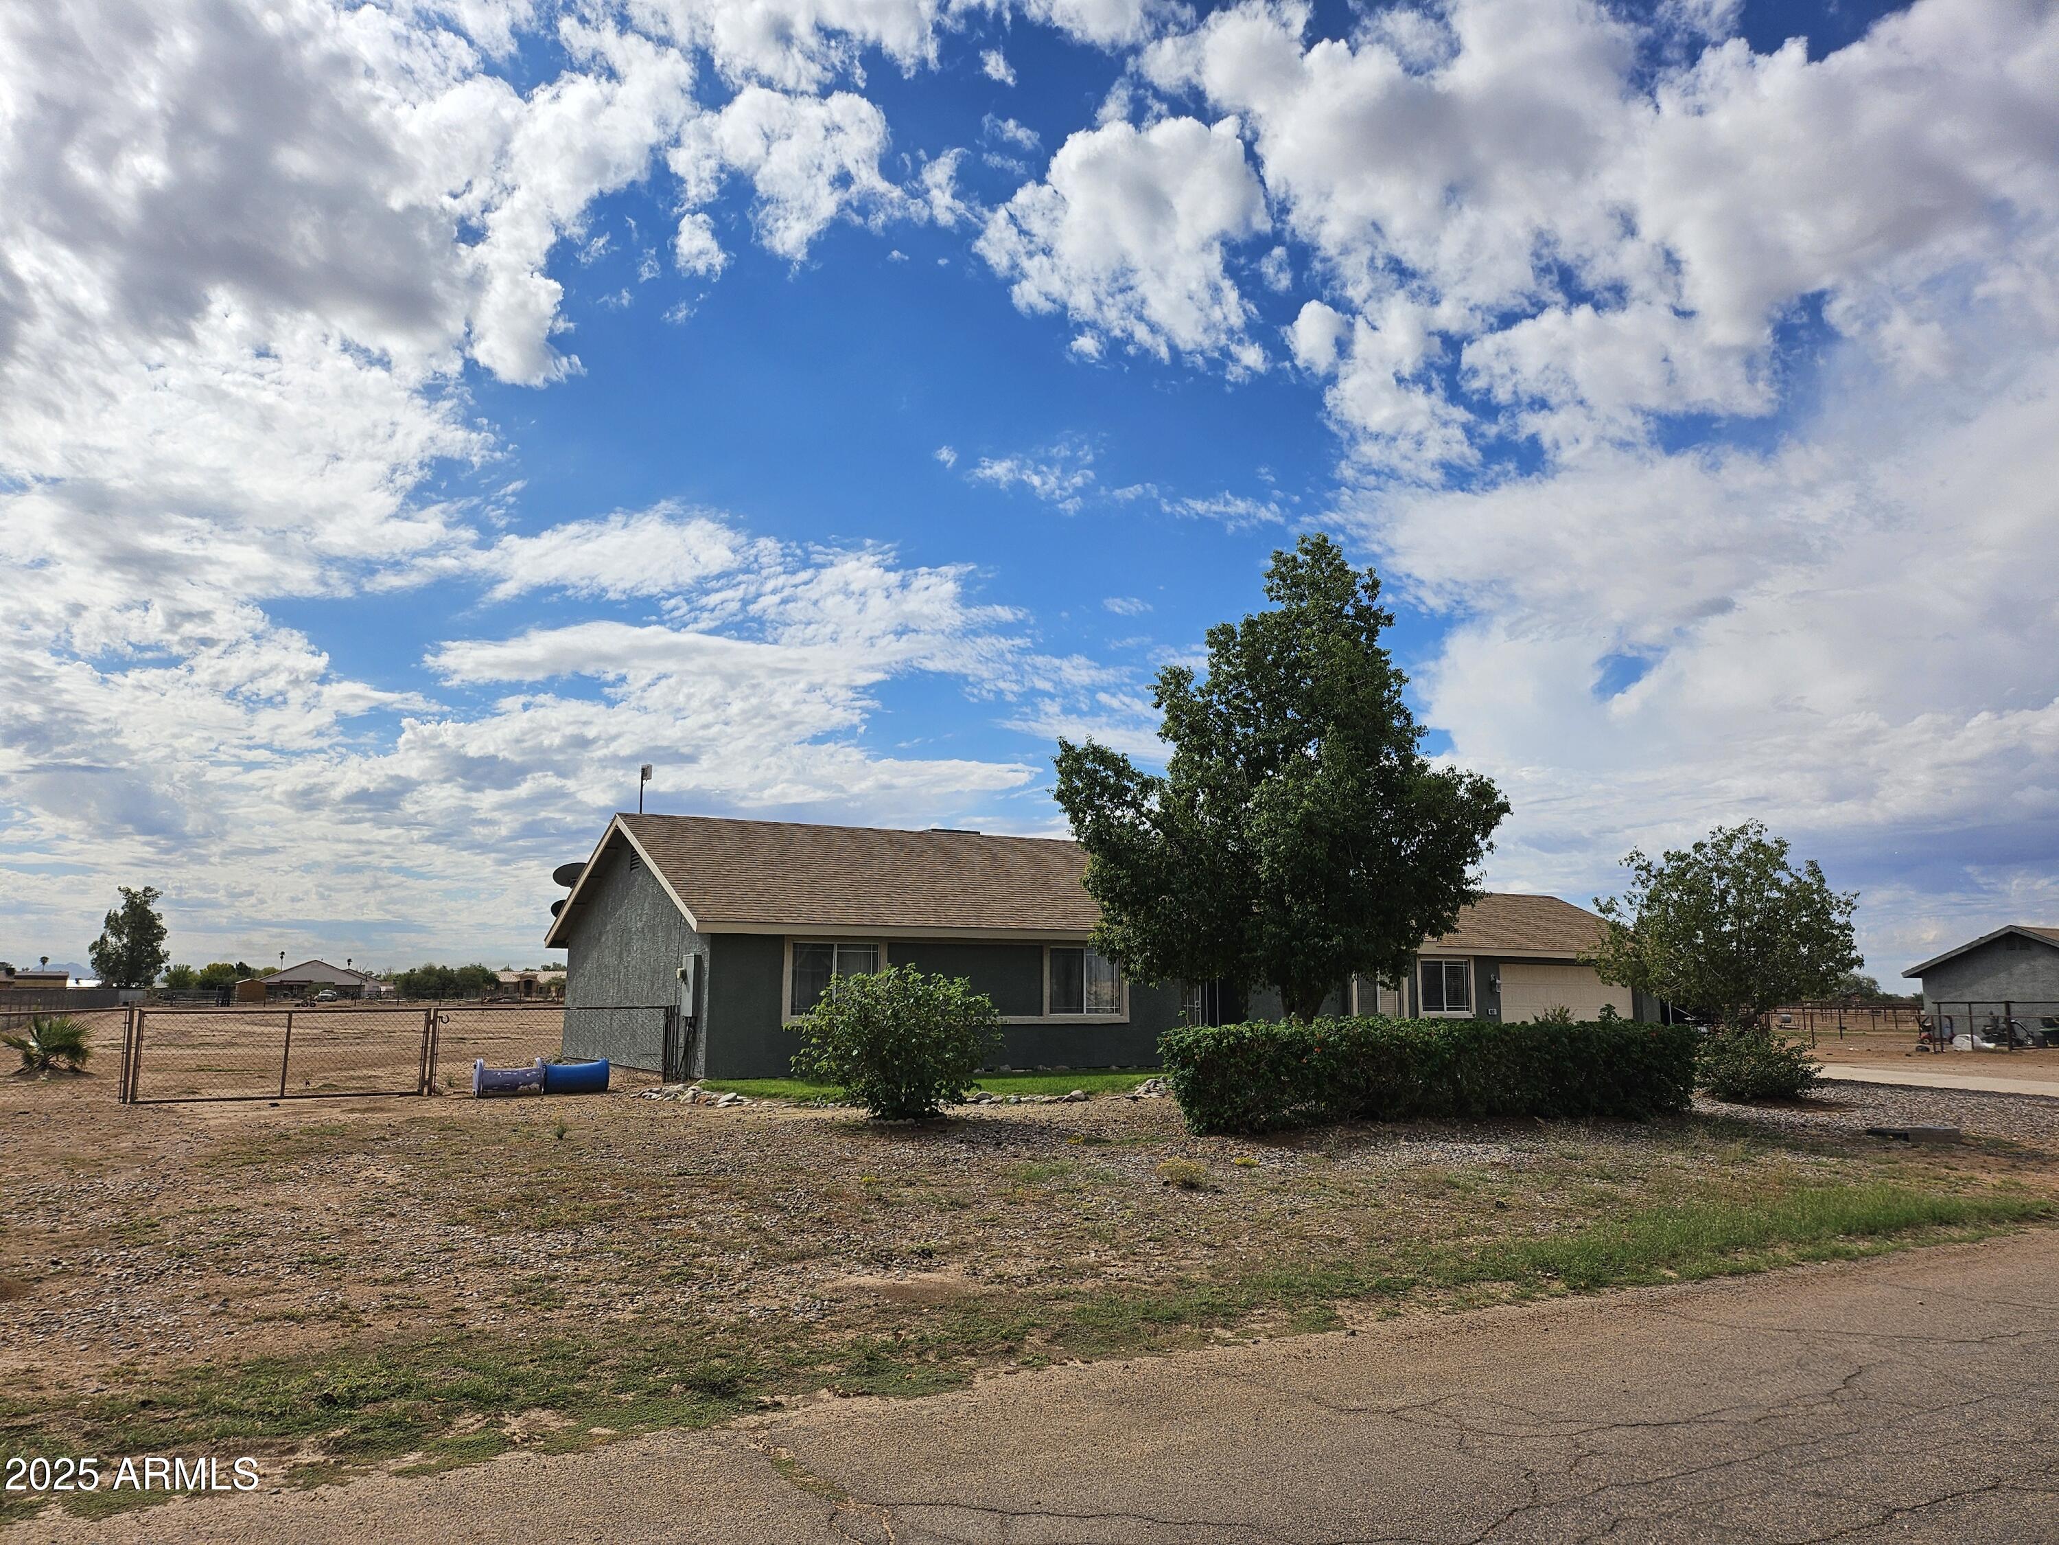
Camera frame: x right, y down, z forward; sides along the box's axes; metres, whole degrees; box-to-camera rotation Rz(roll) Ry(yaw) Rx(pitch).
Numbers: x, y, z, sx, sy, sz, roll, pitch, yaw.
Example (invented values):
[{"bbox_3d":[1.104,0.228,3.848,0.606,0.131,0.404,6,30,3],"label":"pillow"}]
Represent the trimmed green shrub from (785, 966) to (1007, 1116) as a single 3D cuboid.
[{"bbox_3d":[-1.562,3.122,16.720,2.500,1.720,2.400,0,-9,0],"label":"trimmed green shrub"}]

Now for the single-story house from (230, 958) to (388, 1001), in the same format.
[{"bbox_3d":[-101.152,29.804,202.838,19.000,5.600,16.000,5,-10,-31],"label":"single-story house"}]

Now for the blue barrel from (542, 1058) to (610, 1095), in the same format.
[{"bbox_3d":[-6.419,4.270,20.153,0.840,0.500,0.500,5,-10,-31],"label":"blue barrel"}]

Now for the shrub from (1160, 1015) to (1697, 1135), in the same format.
[{"bbox_3d":[4.635,3.409,16.479,6.350,1.070,1.400,4,-9,-23],"label":"shrub"}]

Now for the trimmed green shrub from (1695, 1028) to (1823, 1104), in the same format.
[{"bbox_3d":[9.768,3.829,19.241,1.750,1.070,1.700,5,-10,-31],"label":"trimmed green shrub"}]

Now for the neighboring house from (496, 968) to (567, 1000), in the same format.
[{"bbox_3d":[-91.567,39.343,262.076,18.000,4.700,14.000,5,-10,-31],"label":"neighboring house"}]

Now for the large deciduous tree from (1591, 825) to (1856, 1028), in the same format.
[{"bbox_3d":[10.010,2.667,20.835,3.900,3.850,3.800,5,-10,-31],"label":"large deciduous tree"}]

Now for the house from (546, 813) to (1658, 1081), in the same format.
[{"bbox_3d":[2.984,4.210,34.085,25.897,4.831,10.240,5,-10,-31],"label":"house"}]

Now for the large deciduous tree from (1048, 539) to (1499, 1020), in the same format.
[{"bbox_3d":[3.906,0.518,21.469,6.800,8.300,6.400,0,-9,0],"label":"large deciduous tree"}]

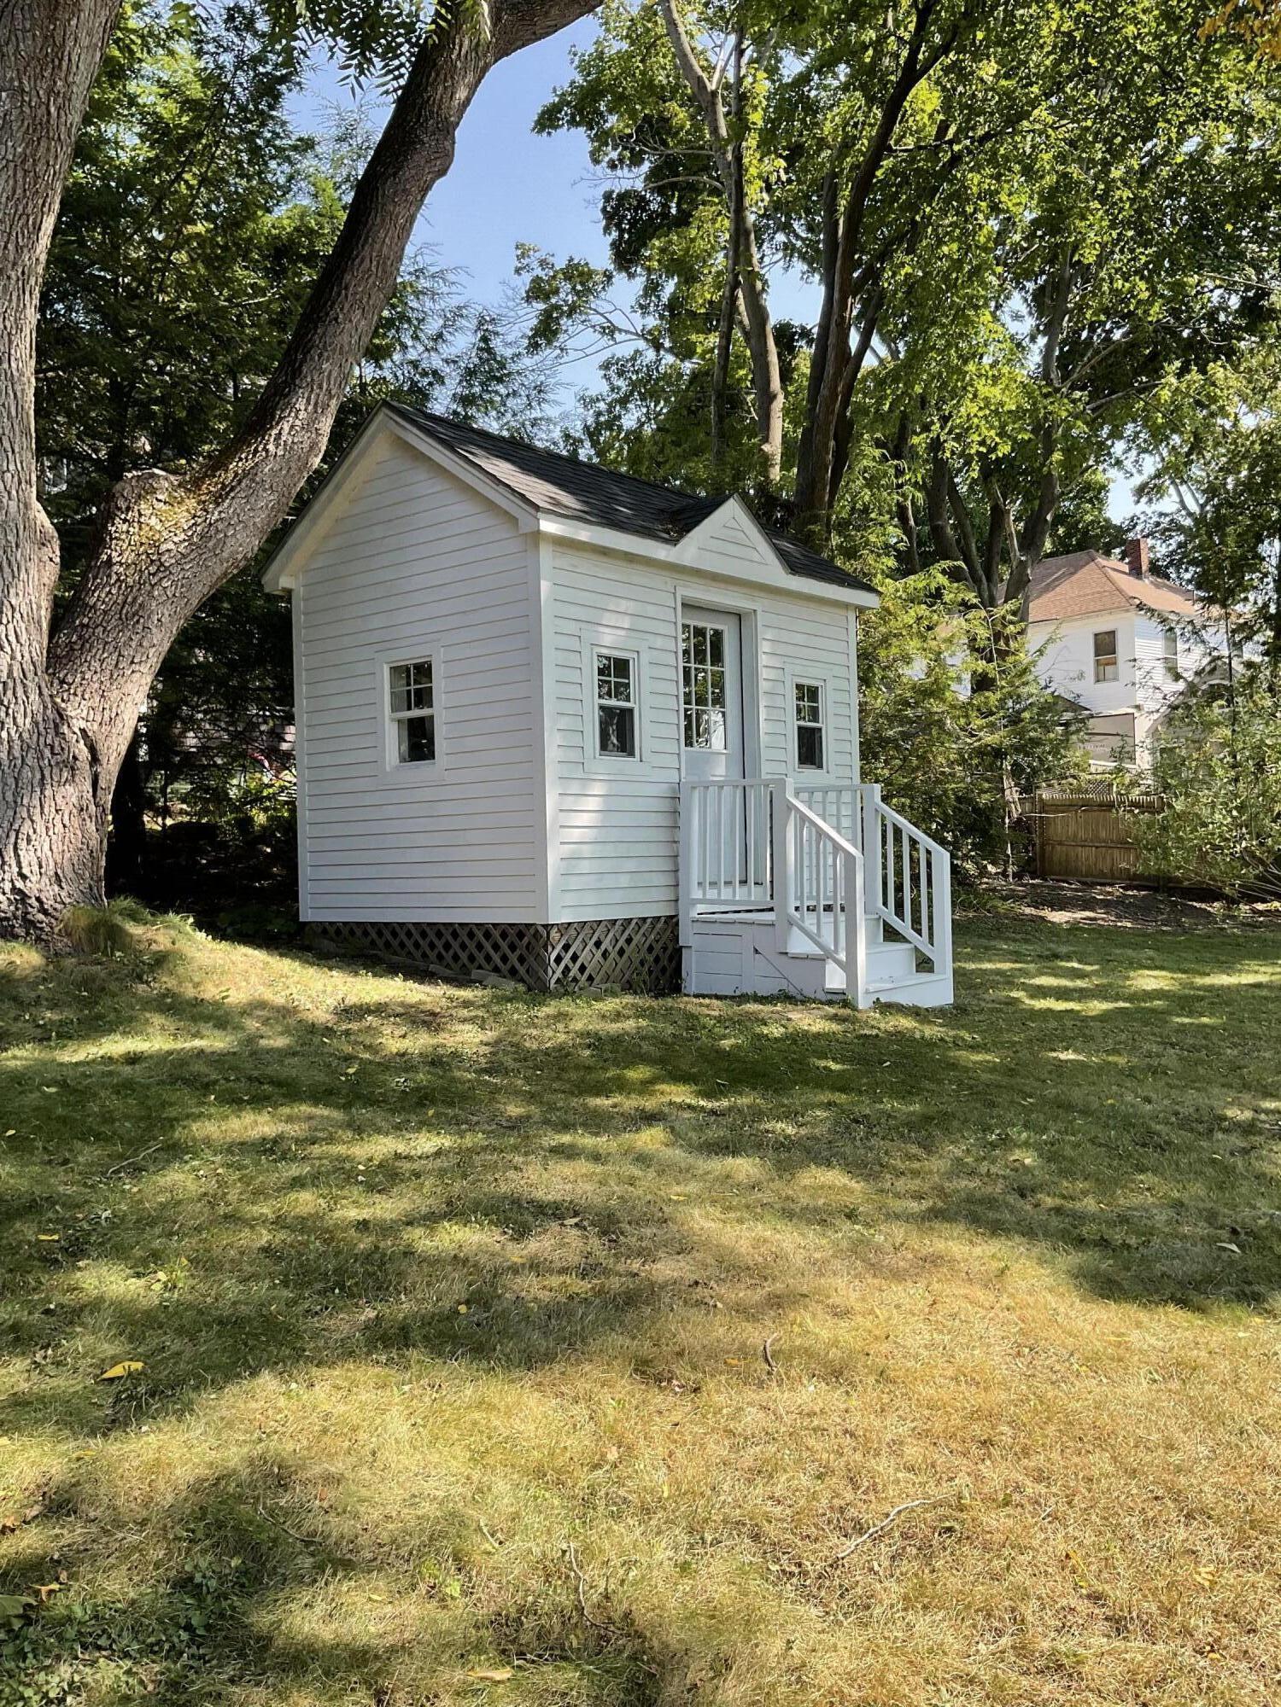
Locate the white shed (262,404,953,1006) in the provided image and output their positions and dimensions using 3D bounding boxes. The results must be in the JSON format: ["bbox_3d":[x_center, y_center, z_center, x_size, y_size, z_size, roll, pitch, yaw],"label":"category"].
[{"bbox_3d":[0.094,-0.989,10.503,3.972,4.054,3.902,-2,-1,40],"label":"white shed"}]

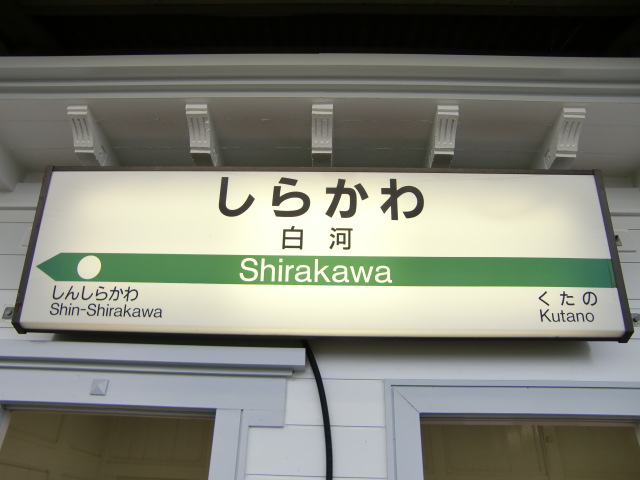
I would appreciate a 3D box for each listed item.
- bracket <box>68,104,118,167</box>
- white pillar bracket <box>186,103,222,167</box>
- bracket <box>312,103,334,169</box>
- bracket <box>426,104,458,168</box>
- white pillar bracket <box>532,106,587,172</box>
[{"bbox_3d":[-0.897,-0.345,2.057,0.077,0.132,0.383,1,-29,2],"label":"bracket"},{"bbox_3d":[-0.450,-0.344,2.034,0.077,0.132,0.383,1,-29,2],"label":"white pillar bracket"},{"bbox_3d":[0.013,-0.340,2.015,0.077,0.132,0.383,1,-29,2],"label":"bracket"},{"bbox_3d":[0.466,-0.333,2.003,0.077,0.132,0.383,1,-29,2],"label":"bracket"},{"bbox_3d":[0.921,-0.319,2.002,0.077,0.132,0.383,1,-29,2],"label":"white pillar bracket"}]

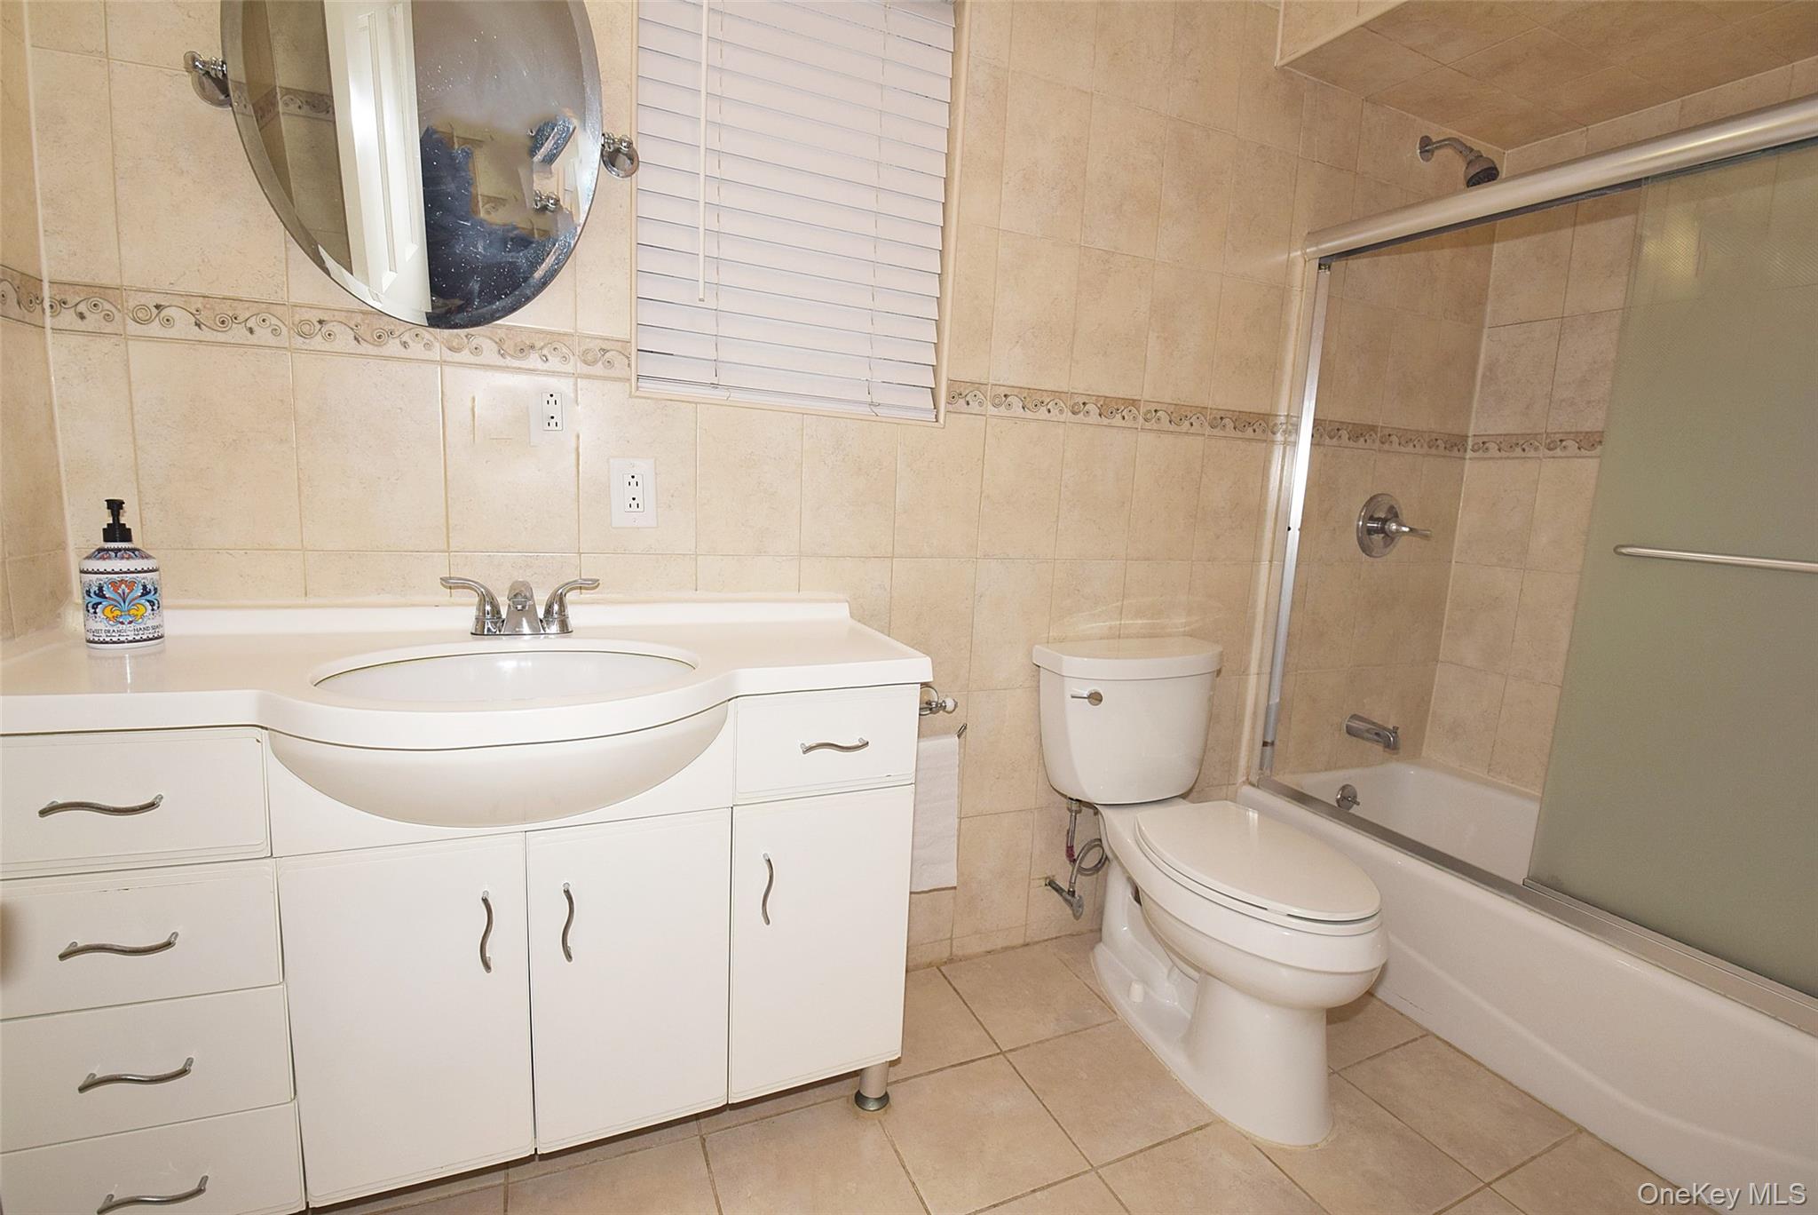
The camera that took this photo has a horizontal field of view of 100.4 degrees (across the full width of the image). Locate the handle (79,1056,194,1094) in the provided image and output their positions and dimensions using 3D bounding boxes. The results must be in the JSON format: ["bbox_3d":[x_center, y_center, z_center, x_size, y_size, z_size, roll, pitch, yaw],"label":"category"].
[{"bbox_3d":[-0.918,0.558,0.905,0.102,0.016,0.026,-1,10,-22],"label":"handle"}]

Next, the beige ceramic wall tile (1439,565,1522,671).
[{"bbox_3d":[1.706,0.032,2.256,0.010,0.307,0.200,-1,9,-22],"label":"beige ceramic wall tile"}]

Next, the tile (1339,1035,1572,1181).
[{"bbox_3d":[1.062,0.964,1.478,0.299,0.010,0.286,-1,10,-25],"label":"tile"}]

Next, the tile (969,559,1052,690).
[{"bbox_3d":[0.241,0.041,1.776,0.201,0.304,0.010,-1,9,-21],"label":"tile"}]

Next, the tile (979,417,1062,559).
[{"bbox_3d":[0.251,-0.261,1.696,0.200,0.303,0.010,-1,9,-22],"label":"tile"}]

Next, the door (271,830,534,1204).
[{"bbox_3d":[-0.665,0.552,1.028,0.280,0.508,0.020,-1,10,-22],"label":"door"}]

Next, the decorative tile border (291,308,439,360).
[{"bbox_3d":[-0.889,-0.445,1.247,0.202,0.068,0.010,-1,9,-21],"label":"decorative tile border"}]

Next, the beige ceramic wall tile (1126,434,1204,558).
[{"bbox_3d":[0.629,-0.270,1.856,0.202,0.307,0.010,-1,10,-22],"label":"beige ceramic wall tile"}]

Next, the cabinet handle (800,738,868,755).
[{"bbox_3d":[-0.118,0.219,1.204,0.109,0.023,0.027,-1,9,-22],"label":"cabinet handle"}]

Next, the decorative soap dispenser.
[{"bbox_3d":[-1.073,-0.044,1.031,0.076,0.197,0.076,11,12,42],"label":"decorative soap dispenser"}]

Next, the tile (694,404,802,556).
[{"bbox_3d":[-0.316,-0.246,1.508,0.203,0.285,0.010,-1,9,-21],"label":"tile"}]

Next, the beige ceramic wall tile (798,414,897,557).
[{"bbox_3d":[-0.123,-0.242,1.549,0.200,0.276,0.010,-1,9,-22],"label":"beige ceramic wall tile"}]

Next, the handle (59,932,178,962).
[{"bbox_3d":[-0.909,0.391,0.874,0.103,0.023,0.026,-1,9,-22],"label":"handle"}]

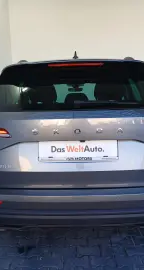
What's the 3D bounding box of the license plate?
[{"bbox_3d":[0.043,0.110,1.728,0.525,0.135,0.020,-1,2,1],"label":"license plate"}]

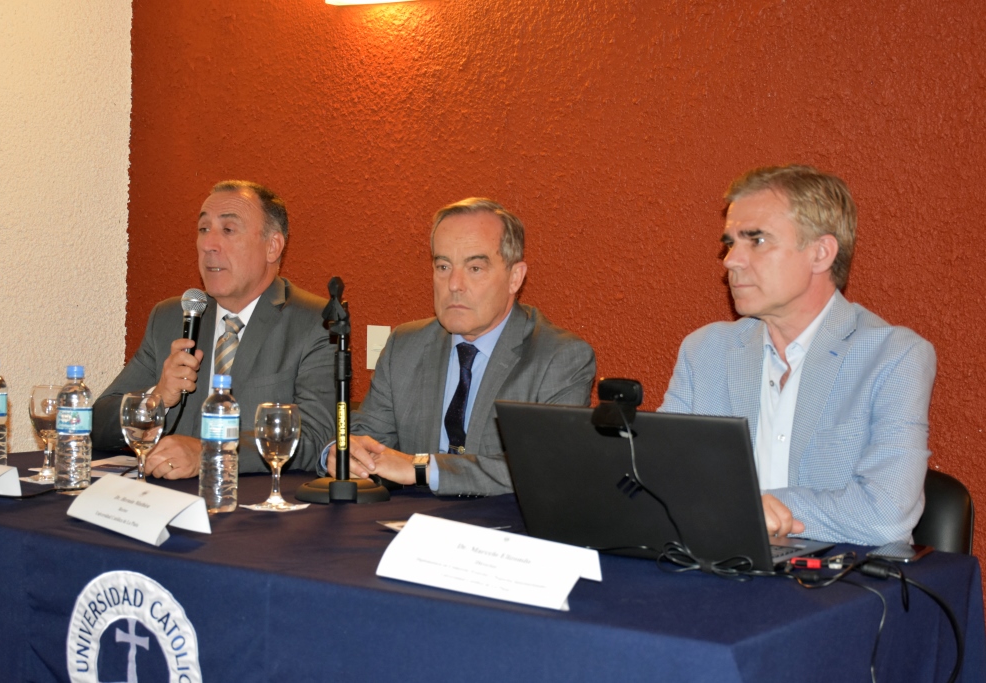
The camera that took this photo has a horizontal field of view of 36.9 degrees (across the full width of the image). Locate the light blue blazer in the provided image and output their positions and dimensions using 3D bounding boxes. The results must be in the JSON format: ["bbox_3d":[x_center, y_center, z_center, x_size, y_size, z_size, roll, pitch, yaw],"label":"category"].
[{"bbox_3d":[0.492,0.213,2.391,0.539,0.594,0.441,2,1,34],"label":"light blue blazer"}]

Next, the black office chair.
[{"bbox_3d":[0.465,0.622,2.446,0.500,0.821,0.539,2,1,34],"label":"black office chair"}]

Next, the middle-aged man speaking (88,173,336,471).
[{"bbox_3d":[-0.565,0.333,2.980,0.568,1.317,0.706,2,1,27],"label":"middle-aged man speaking"}]

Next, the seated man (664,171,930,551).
[{"bbox_3d":[0.423,0.376,2.344,0.568,1.314,0.706,2,1,34],"label":"seated man"}]

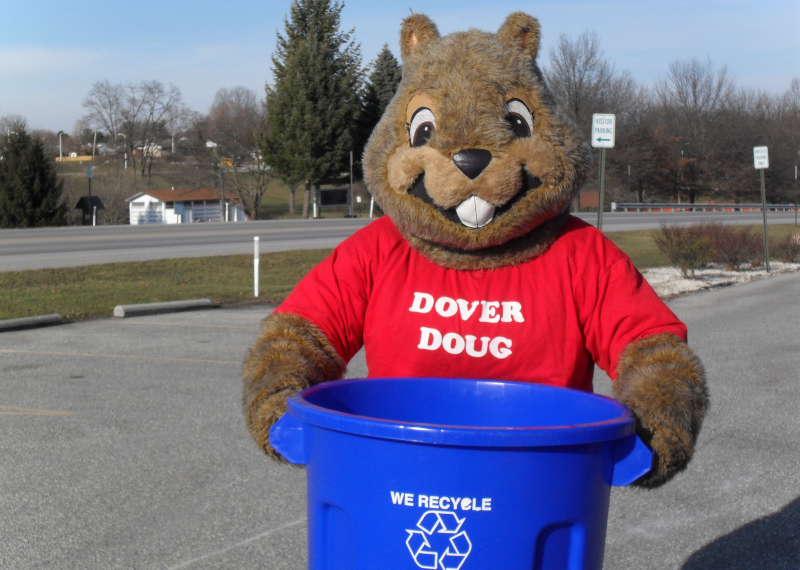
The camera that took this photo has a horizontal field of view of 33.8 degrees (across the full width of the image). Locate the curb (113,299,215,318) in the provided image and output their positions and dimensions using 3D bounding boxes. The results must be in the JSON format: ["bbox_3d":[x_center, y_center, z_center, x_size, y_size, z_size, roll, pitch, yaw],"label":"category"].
[{"bbox_3d":[-3.028,0.301,16.900,0.170,0.140,1.830,2,5,32],"label":"curb"}]

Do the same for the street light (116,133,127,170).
[{"bbox_3d":[-58.140,-27.869,275.000,1.900,7.500,0.400,0,4,0],"label":"street light"}]

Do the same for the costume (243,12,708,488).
[{"bbox_3d":[0.150,0.377,2.692,0.860,1.920,0.850,0,4,3],"label":"costume"}]

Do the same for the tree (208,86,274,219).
[{"bbox_3d":[-12.634,-10.561,105.000,5.400,10.700,5.200,0,4,0],"label":"tree"}]

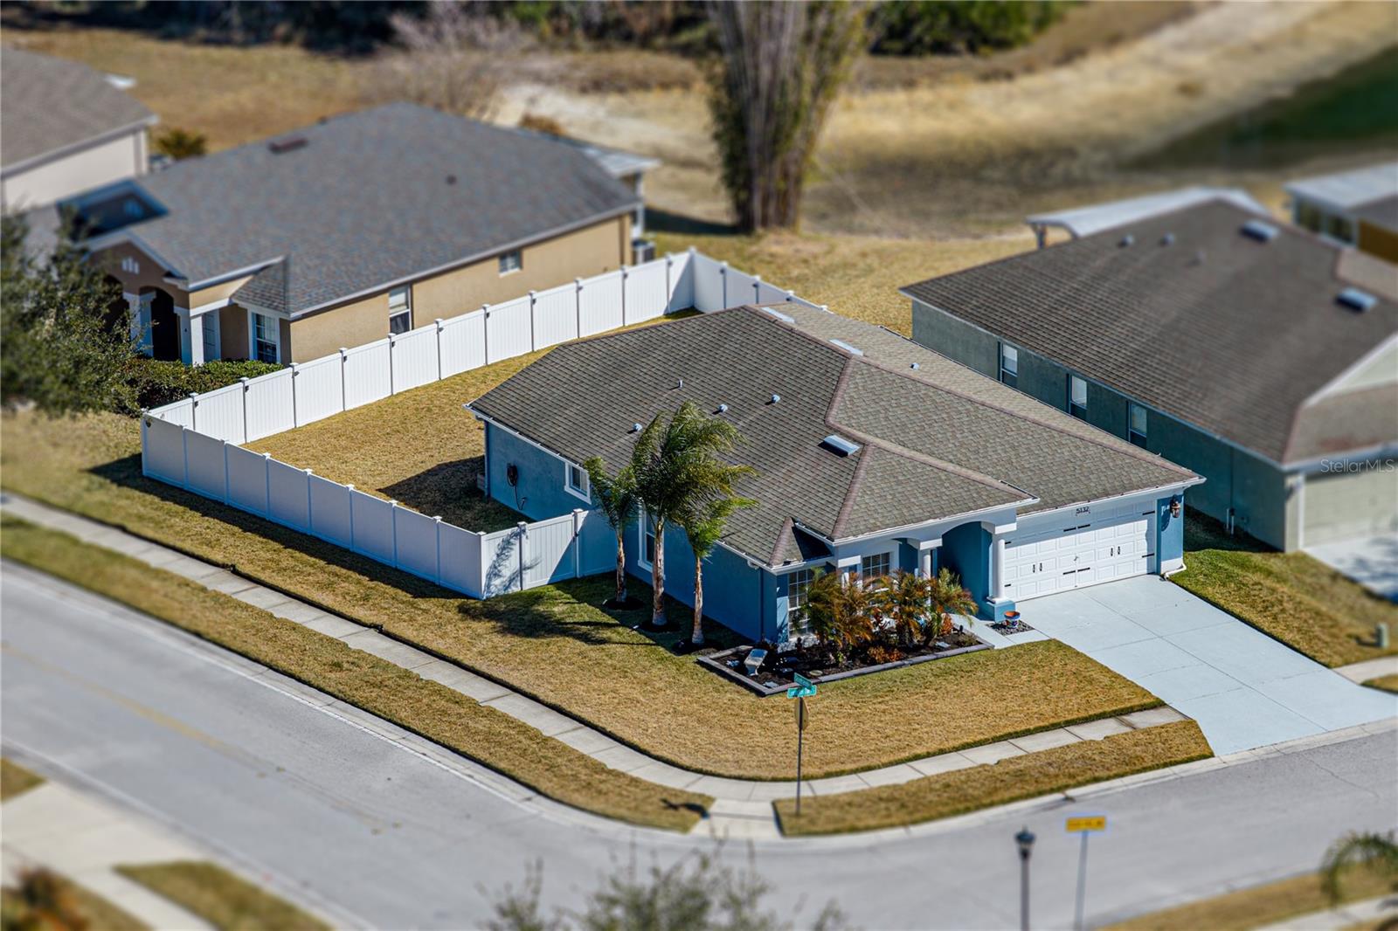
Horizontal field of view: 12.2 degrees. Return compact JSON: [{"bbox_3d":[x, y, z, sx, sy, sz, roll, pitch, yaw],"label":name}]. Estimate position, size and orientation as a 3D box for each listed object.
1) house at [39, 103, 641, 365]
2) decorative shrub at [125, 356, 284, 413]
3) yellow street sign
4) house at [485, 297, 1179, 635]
[{"bbox_3d":[-12.576,-6.976,193.828,12.350,5.400,18.710,15,24,39],"label":"house"},{"bbox_3d":[-14.412,-2.341,187.072,4.300,1.100,3.000,15,24,39],"label":"decorative shrub"},{"bbox_3d":[8.726,8.094,146.979,0.880,0.280,0.030,-5,19,-12],"label":"yellow street sign"},{"bbox_3d":[3.713,-0.594,174.420,13.470,5.260,16.860,-11,21,-29],"label":"house"}]

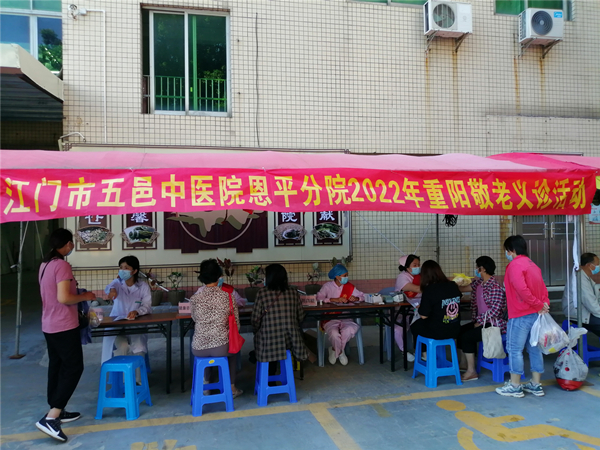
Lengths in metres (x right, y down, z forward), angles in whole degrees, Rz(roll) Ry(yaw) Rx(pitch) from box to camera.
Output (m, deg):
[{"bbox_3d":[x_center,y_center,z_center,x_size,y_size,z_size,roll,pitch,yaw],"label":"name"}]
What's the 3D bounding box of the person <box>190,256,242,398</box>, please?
[{"bbox_3d":[-0.763,0.969,4.170,0.500,1.320,0.660,-1,-1,3],"label":"person"}]

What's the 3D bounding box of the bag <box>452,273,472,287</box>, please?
[{"bbox_3d":[1.821,0.611,5.050,0.220,0.160,0.180,-1,-1,11],"label":"bag"}]

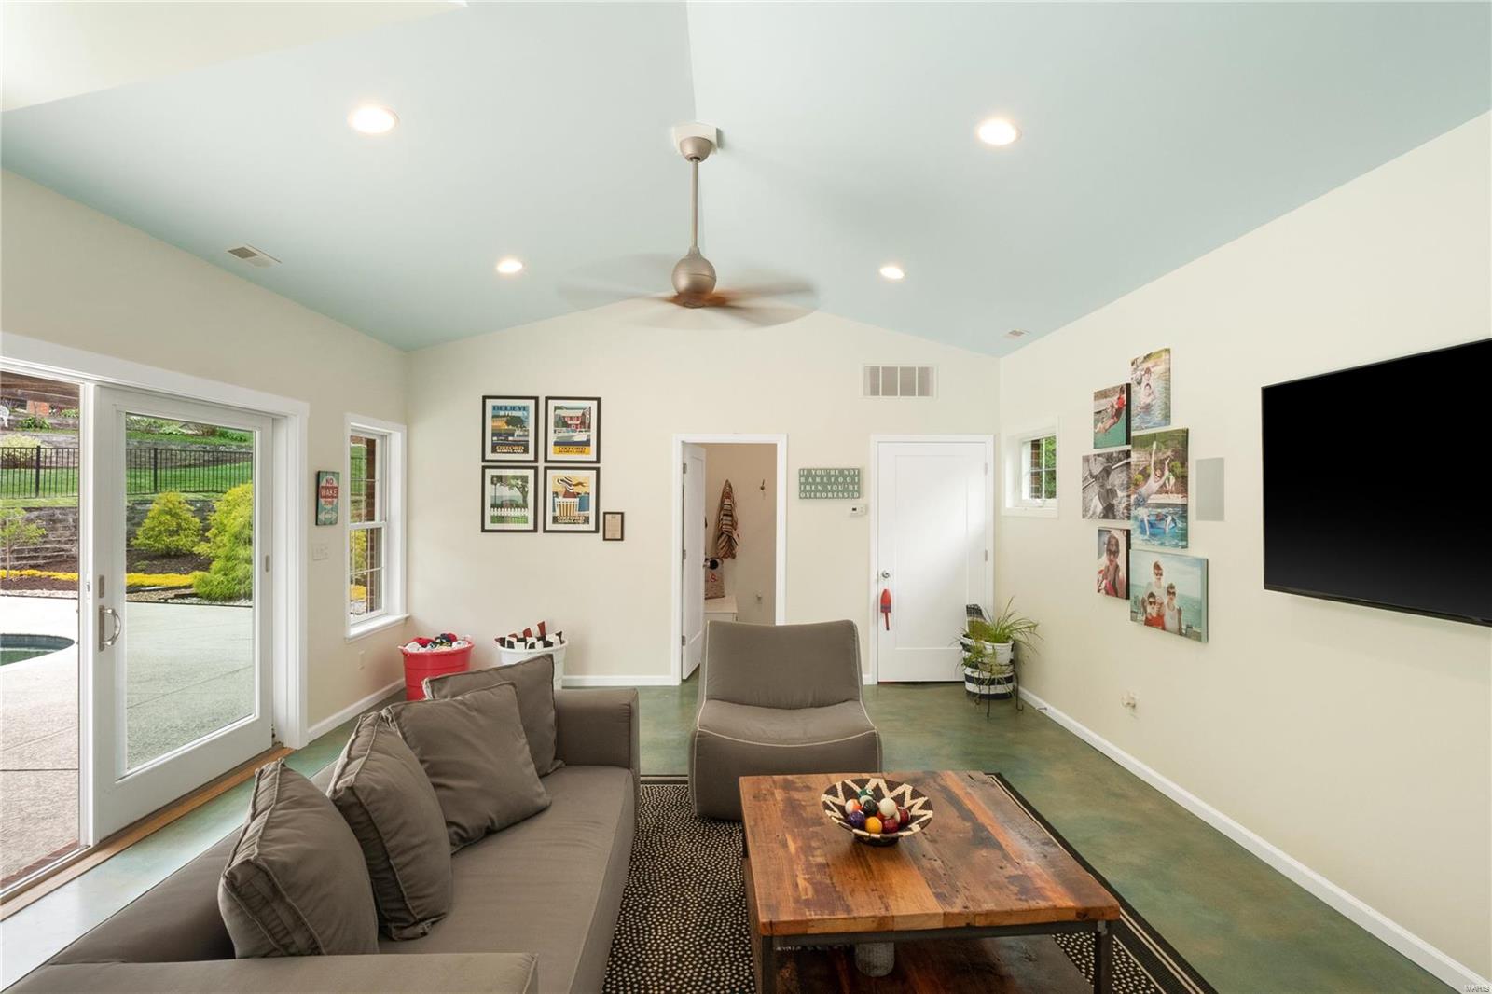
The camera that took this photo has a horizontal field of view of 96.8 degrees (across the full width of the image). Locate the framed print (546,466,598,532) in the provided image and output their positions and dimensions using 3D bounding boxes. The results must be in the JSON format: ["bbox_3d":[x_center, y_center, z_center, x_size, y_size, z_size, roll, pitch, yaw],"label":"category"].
[{"bbox_3d":[-1.439,0.027,5.488,0.457,0.538,0.025,0,0,-2],"label":"framed print"}]

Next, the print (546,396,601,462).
[{"bbox_3d":[-1.447,-0.556,5.555,0.460,0.558,0.026,0,0,-2],"label":"print"}]

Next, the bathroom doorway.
[{"bbox_3d":[-0.134,0.533,5.657,0.980,2.110,0.140,0,0,-2],"label":"bathroom doorway"}]

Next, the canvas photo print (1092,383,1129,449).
[{"bbox_3d":[2.203,-0.482,3.973,0.040,0.355,0.355,0,0,-2],"label":"canvas photo print"}]

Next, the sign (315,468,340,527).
[{"bbox_3d":[-2.797,0.012,4.423,0.028,0.357,0.228,0,0,-2],"label":"sign"}]

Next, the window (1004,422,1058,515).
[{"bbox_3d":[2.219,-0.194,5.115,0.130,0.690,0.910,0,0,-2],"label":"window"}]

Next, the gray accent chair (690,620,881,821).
[{"bbox_3d":[0.216,1.177,3.703,0.930,0.820,0.920,0,0,2],"label":"gray accent chair"}]

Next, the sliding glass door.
[{"bbox_3d":[-2.916,0.524,3.495,0.055,2.030,1.180,0,0,-2],"label":"sliding glass door"}]

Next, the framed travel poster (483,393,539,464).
[{"bbox_3d":[-1.934,-0.553,5.469,0.457,0.543,0.025,0,0,-2],"label":"framed travel poster"}]

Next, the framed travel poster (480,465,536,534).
[{"bbox_3d":[-1.942,0.021,5.469,0.460,0.537,0.025,0,0,-2],"label":"framed travel poster"}]

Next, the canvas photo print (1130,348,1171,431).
[{"bbox_3d":[2.213,-0.577,3.631,0.034,0.405,0.295,0,0,-2],"label":"canvas photo print"}]

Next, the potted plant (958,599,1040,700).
[{"bbox_3d":[1.868,1.194,5.165,0.570,0.800,0.540,0,0,-2],"label":"potted plant"}]

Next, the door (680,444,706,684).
[{"bbox_3d":[-0.468,0.562,6.107,0.040,2.030,0.810,0,0,8],"label":"door"}]

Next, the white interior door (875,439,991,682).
[{"bbox_3d":[1.591,0.557,5.683,0.940,2.040,0.045,0,0,-2],"label":"white interior door"}]

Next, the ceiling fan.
[{"bbox_3d":[-0.256,-1.365,3.308,1.290,0.870,1.290,0,0,-2],"label":"ceiling fan"}]

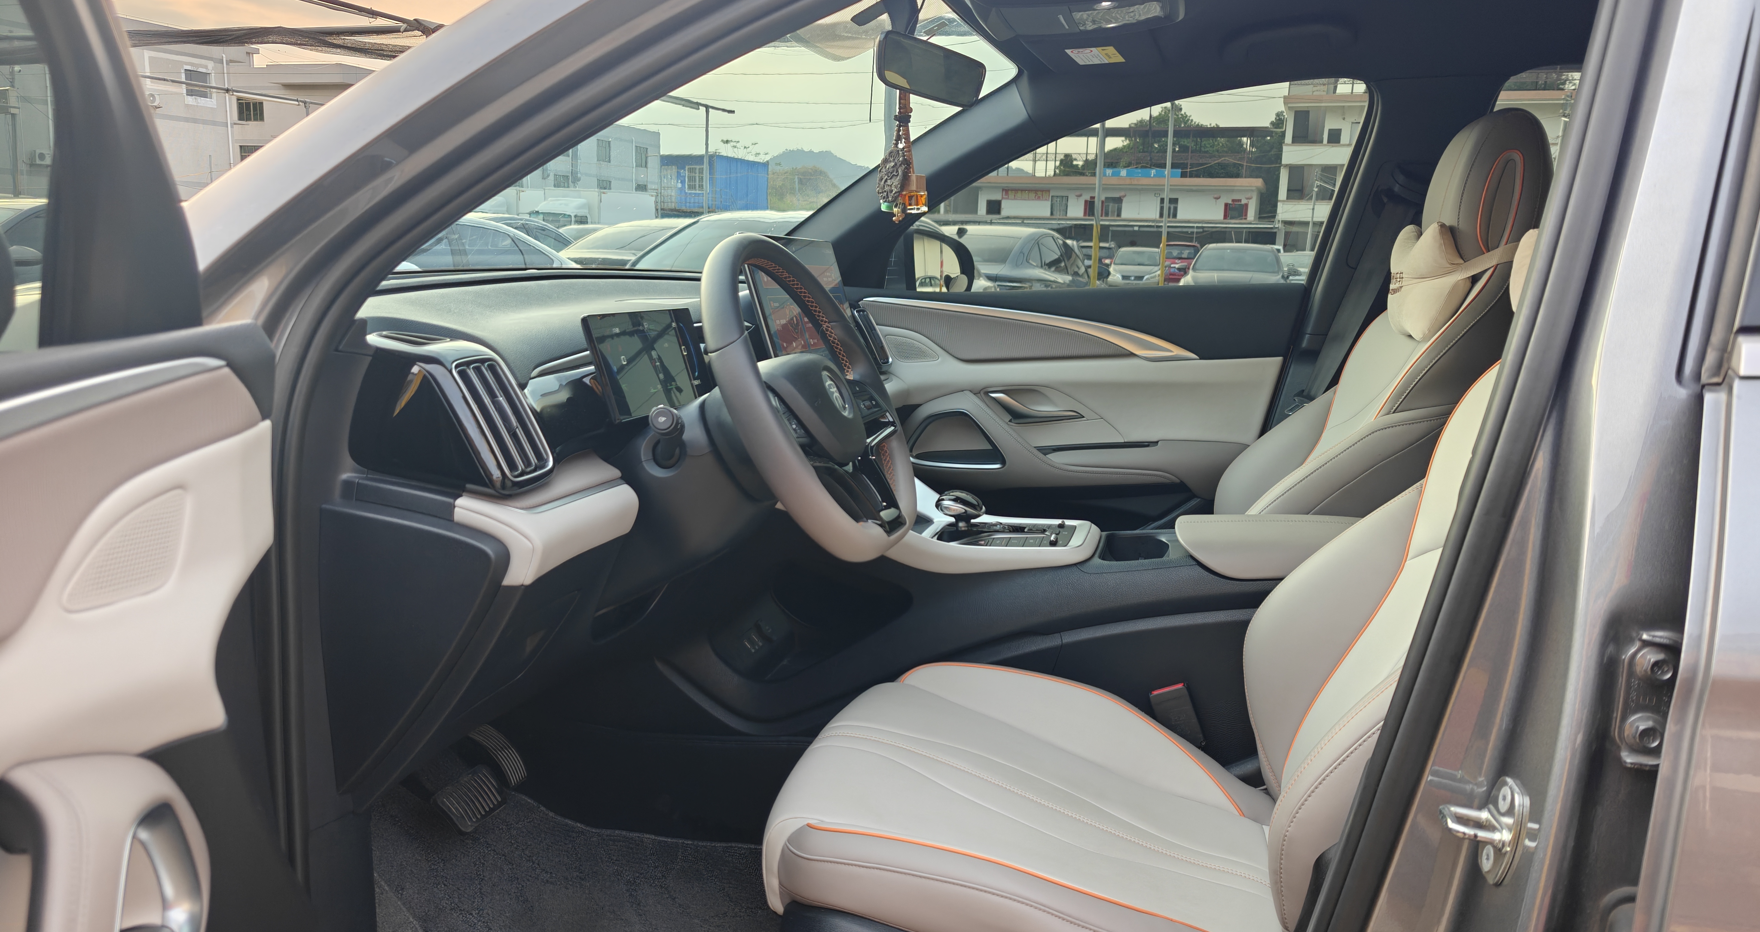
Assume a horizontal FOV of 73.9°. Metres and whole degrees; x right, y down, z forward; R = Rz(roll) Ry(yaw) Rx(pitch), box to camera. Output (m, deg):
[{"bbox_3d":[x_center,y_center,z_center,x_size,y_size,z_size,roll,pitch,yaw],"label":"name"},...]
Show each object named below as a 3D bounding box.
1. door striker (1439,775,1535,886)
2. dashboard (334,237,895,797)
[{"bbox_3d":[0.338,0.203,0.651,0.045,0.060,0.043,4,11,17],"label":"door striker"},{"bbox_3d":[-0.302,-0.073,1.643,0.550,0.500,1.440,4,11,17],"label":"dashboard"}]

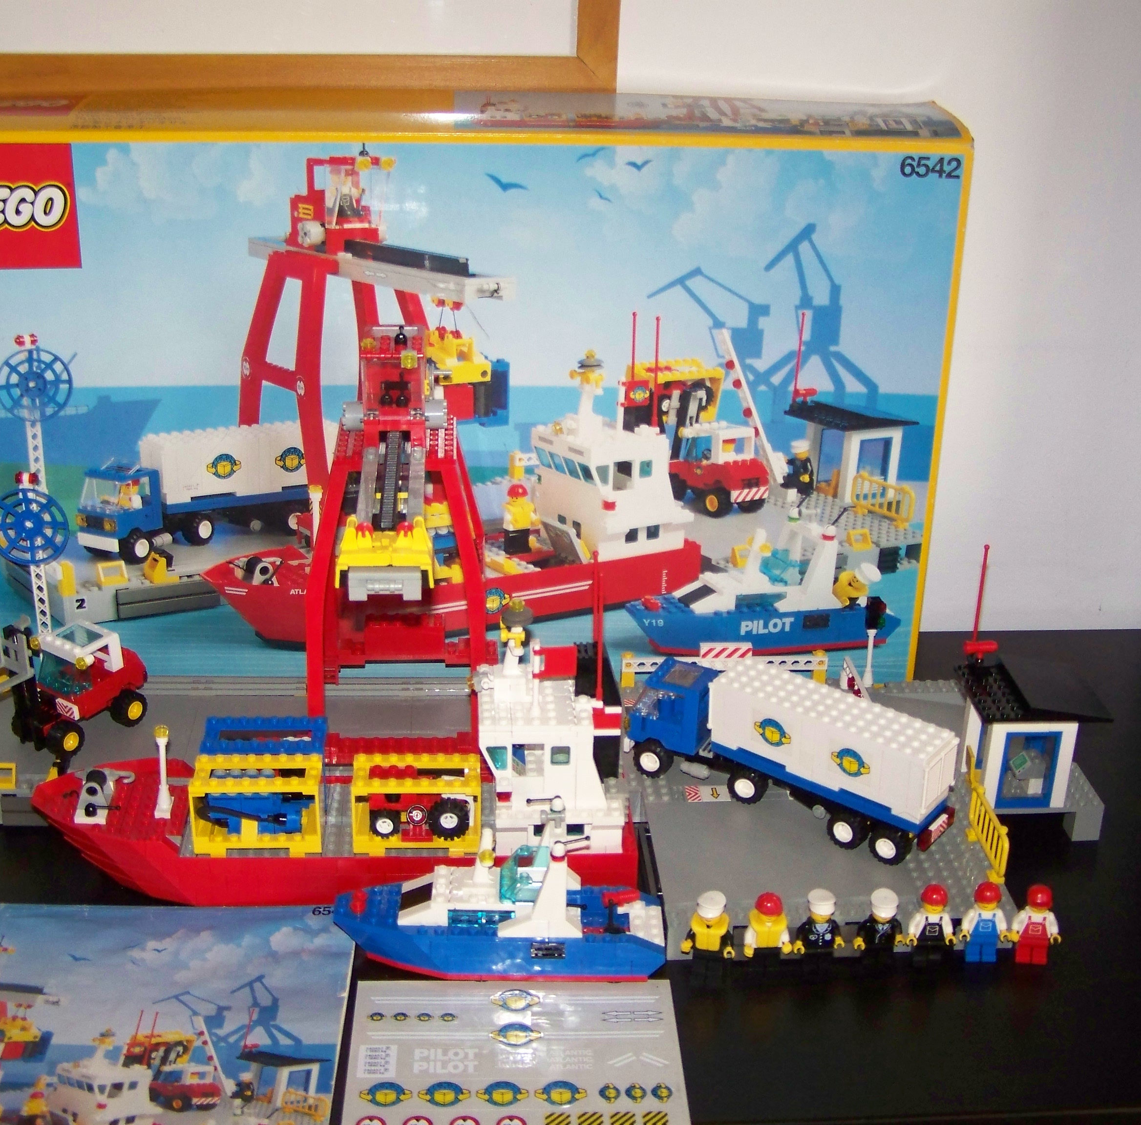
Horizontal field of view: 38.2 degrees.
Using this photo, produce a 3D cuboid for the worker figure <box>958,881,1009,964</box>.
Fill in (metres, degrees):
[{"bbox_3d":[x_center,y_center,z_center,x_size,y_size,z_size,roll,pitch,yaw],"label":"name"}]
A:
[{"bbox_3d":[0.201,0.172,0.798,0.024,0.042,0.015,6,26,13],"label":"worker figure"}]

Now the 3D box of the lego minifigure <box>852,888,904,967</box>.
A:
[{"bbox_3d":[0.150,0.174,0.793,0.025,0.042,0.015,5,25,10],"label":"lego minifigure"}]

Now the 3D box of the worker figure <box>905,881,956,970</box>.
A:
[{"bbox_3d":[0.175,0.173,0.796,0.023,0.042,0.015,5,26,11],"label":"worker figure"}]

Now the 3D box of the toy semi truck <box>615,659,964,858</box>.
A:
[{"bbox_3d":[0.115,0.101,0.882,0.186,0.066,0.048,18,31,34],"label":"toy semi truck"}]

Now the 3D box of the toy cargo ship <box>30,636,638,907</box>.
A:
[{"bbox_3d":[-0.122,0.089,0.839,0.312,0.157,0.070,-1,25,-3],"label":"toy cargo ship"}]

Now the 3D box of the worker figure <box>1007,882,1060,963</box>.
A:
[{"bbox_3d":[0.226,0.172,0.799,0.024,0.042,0.015,7,26,14],"label":"worker figure"}]

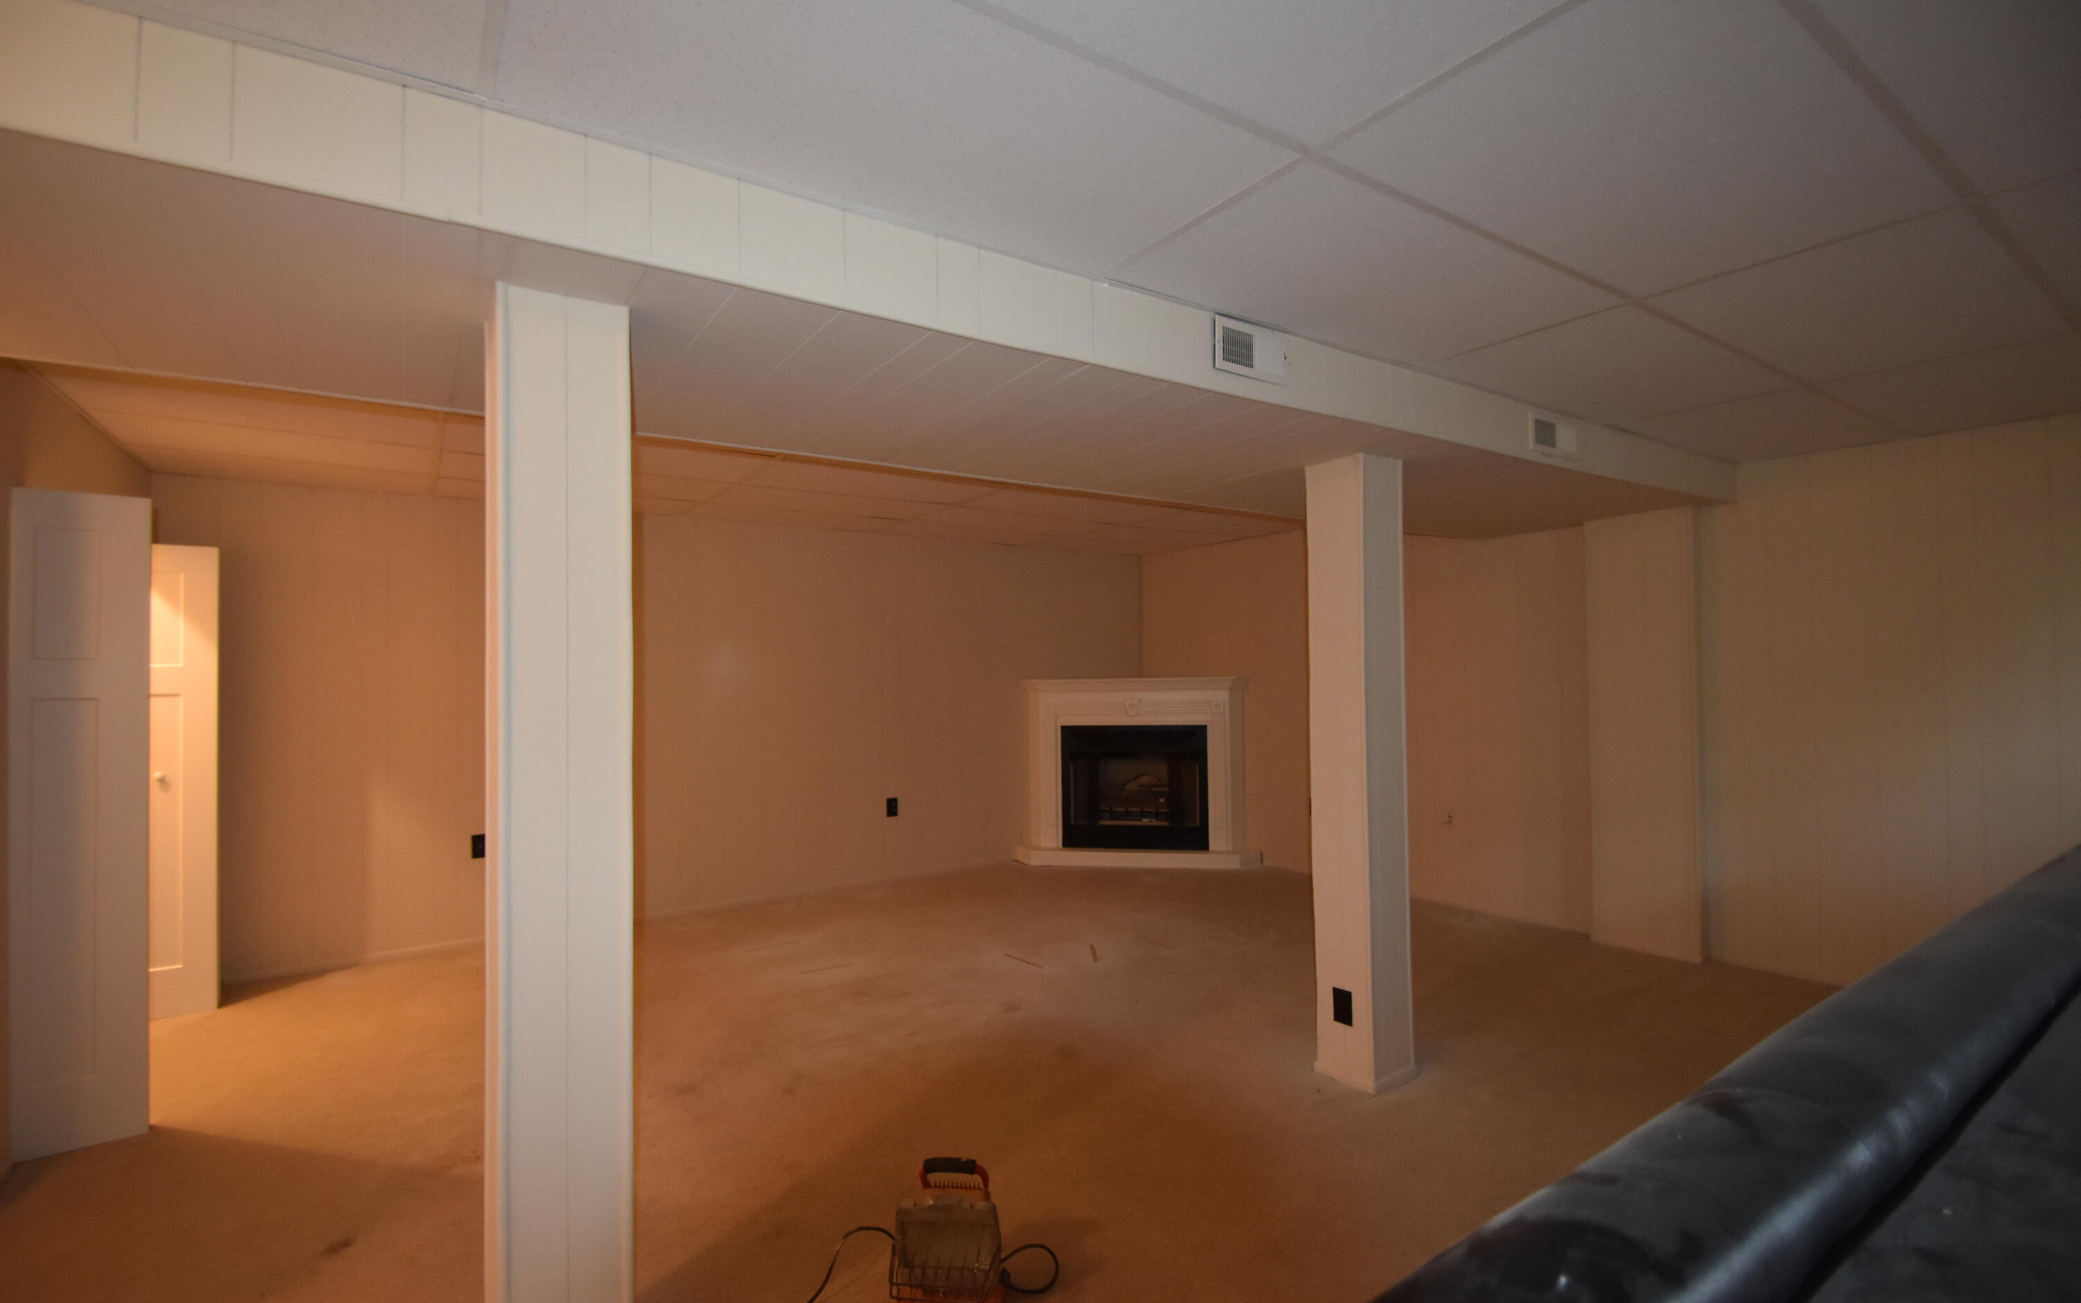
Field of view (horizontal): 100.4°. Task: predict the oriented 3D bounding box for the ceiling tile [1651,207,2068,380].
[{"bbox_3d":[2.204,-0.894,2.292,1.190,0.022,0.565,0,-1,-33],"label":"ceiling tile"}]

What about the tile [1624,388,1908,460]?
[{"bbox_3d":[2.898,-0.886,3.443,1.180,0.022,0.550,0,-1,-33],"label":"tile"}]

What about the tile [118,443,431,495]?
[{"bbox_3d":[-3.424,-0.827,3.996,1.030,0.022,0.560,0,-1,-33],"label":"tile"}]

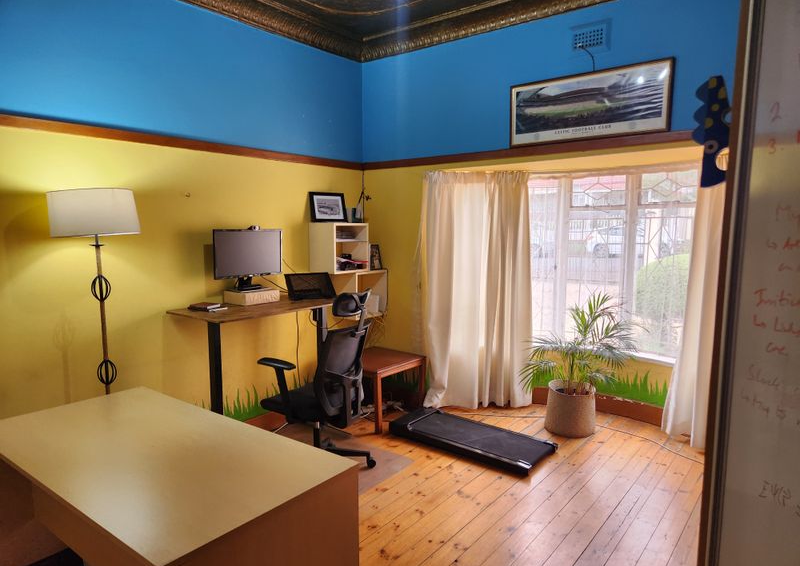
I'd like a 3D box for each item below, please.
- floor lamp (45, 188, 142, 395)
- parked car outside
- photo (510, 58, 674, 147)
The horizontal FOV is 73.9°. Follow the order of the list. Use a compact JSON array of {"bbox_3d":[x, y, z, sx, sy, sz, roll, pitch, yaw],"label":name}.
[{"bbox_3d":[-1.550,0.397,2.811,0.430,1.760,0.430,5,8,38],"label":"floor lamp"},{"bbox_3d":[10.621,-1.823,23.632,4.100,1.460,1.740,5,8,38],"label":"parked car outside"},{"bbox_3d":[1.191,-1.138,3.460,1.050,0.415,0.030,5,15,38],"label":"photo"}]

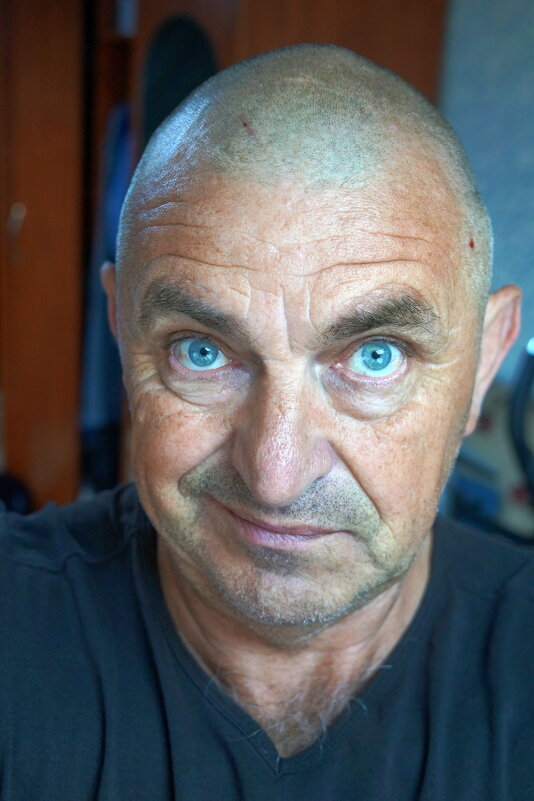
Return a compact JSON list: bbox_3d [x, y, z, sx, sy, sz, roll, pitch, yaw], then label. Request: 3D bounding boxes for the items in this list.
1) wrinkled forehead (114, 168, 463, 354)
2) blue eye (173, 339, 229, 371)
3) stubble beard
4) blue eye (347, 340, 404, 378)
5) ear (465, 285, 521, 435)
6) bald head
[{"bbox_3d":[0.011,-0.058,0.410,0.155,0.077,0.061,3,16,5],"label":"wrinkled forehead"},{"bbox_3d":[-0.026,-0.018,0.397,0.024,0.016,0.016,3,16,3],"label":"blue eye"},{"bbox_3d":[0.009,0.057,0.424,0.114,0.075,0.067,3,16,5],"label":"stubble beard"},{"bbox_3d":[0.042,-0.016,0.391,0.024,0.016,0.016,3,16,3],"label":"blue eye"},{"bbox_3d":[0.105,-0.019,0.469,0.030,0.070,0.037,3,16,5],"label":"ear"},{"bbox_3d":[0.017,-0.103,0.456,0.166,0.114,0.189,3,16,5],"label":"bald head"}]

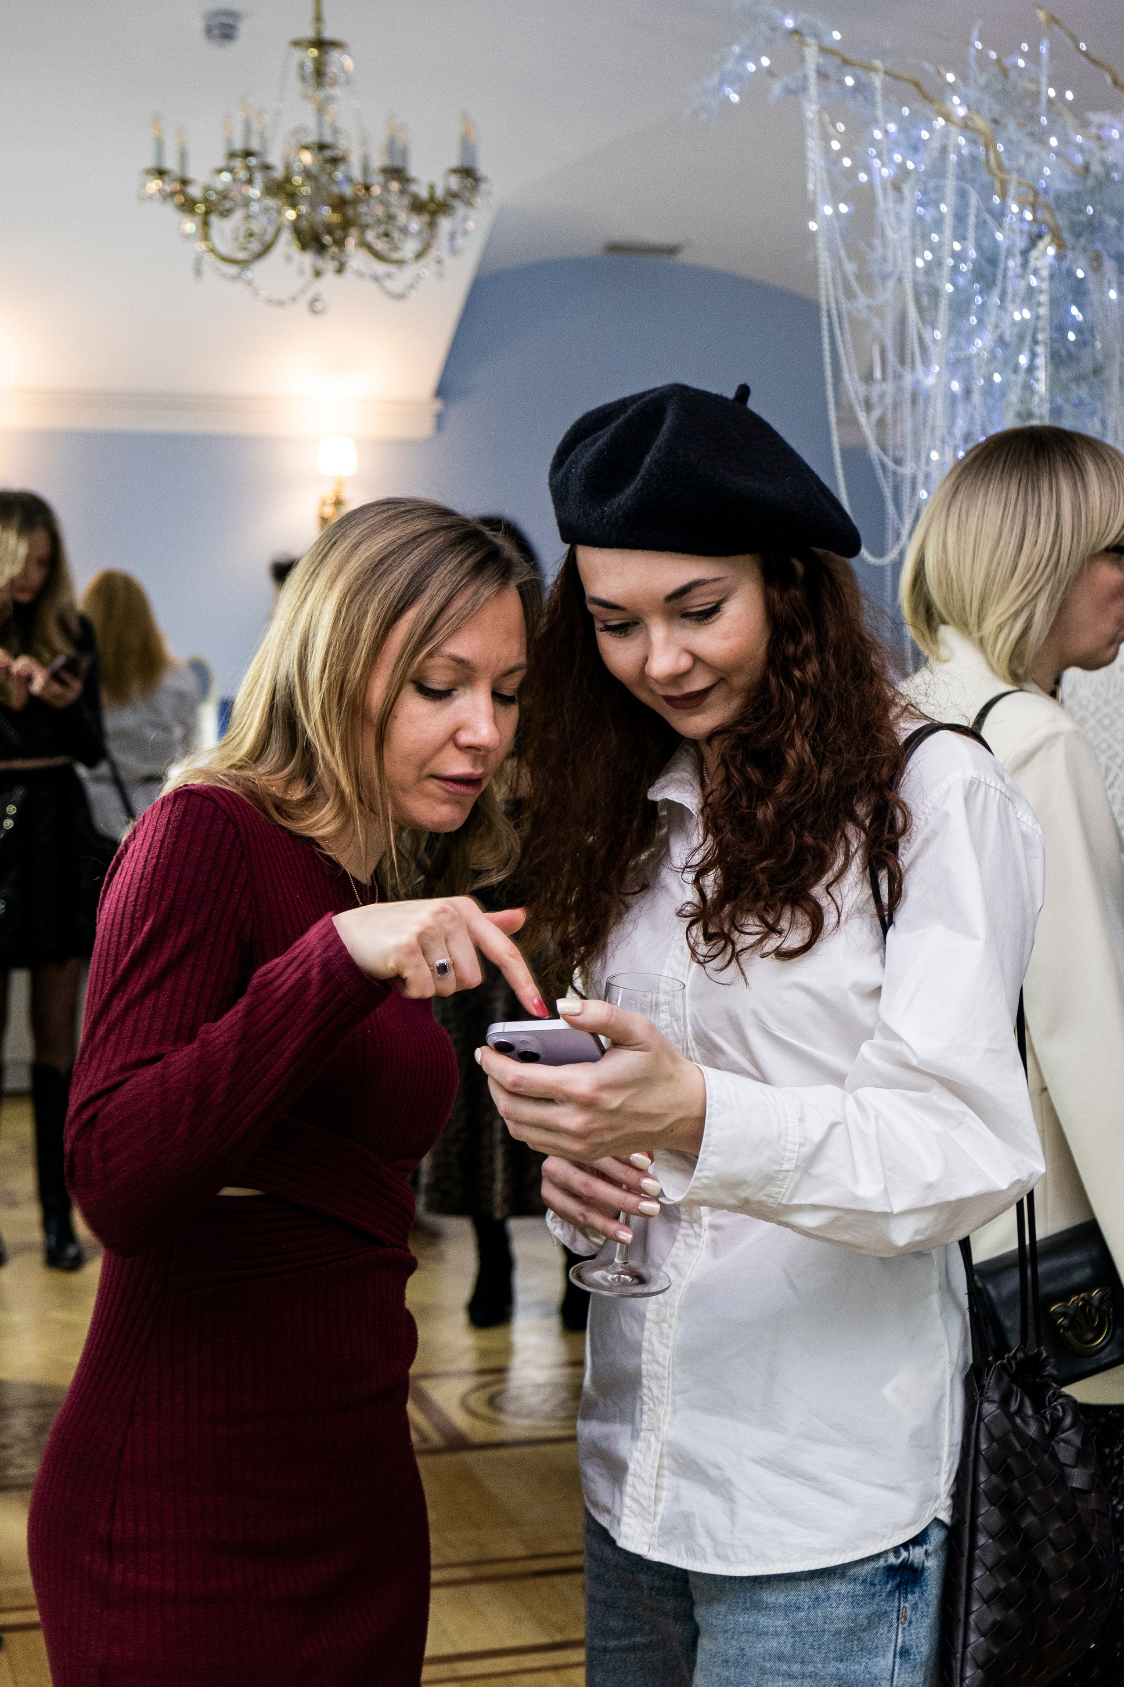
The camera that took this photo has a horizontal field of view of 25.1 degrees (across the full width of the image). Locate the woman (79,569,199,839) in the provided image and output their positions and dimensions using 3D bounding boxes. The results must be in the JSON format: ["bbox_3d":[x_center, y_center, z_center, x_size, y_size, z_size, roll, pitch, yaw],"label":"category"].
[{"bbox_3d":[-1.208,-0.003,7.200,0.450,1.580,0.280,0,6,-6],"label":"woman"}]

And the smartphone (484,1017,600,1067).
[{"bbox_3d":[0.004,0.161,1.684,0.071,0.008,0.147,-4,-38,18],"label":"smartphone"}]

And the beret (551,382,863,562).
[{"bbox_3d":[0.112,-0.284,1.915,0.245,0.130,0.250,7,6,-1],"label":"beret"}]

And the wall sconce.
[{"bbox_3d":[-0.681,-1.046,7.572,0.130,0.330,0.190,-1,6,-16],"label":"wall sconce"}]

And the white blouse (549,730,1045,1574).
[{"bbox_3d":[0.147,0.207,1.905,0.460,0.650,0.350,5,8,38],"label":"white blouse"}]

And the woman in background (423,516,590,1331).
[{"bbox_3d":[-0.094,0.152,5.330,0.460,1.680,0.320,3,6,23],"label":"woman in background"}]

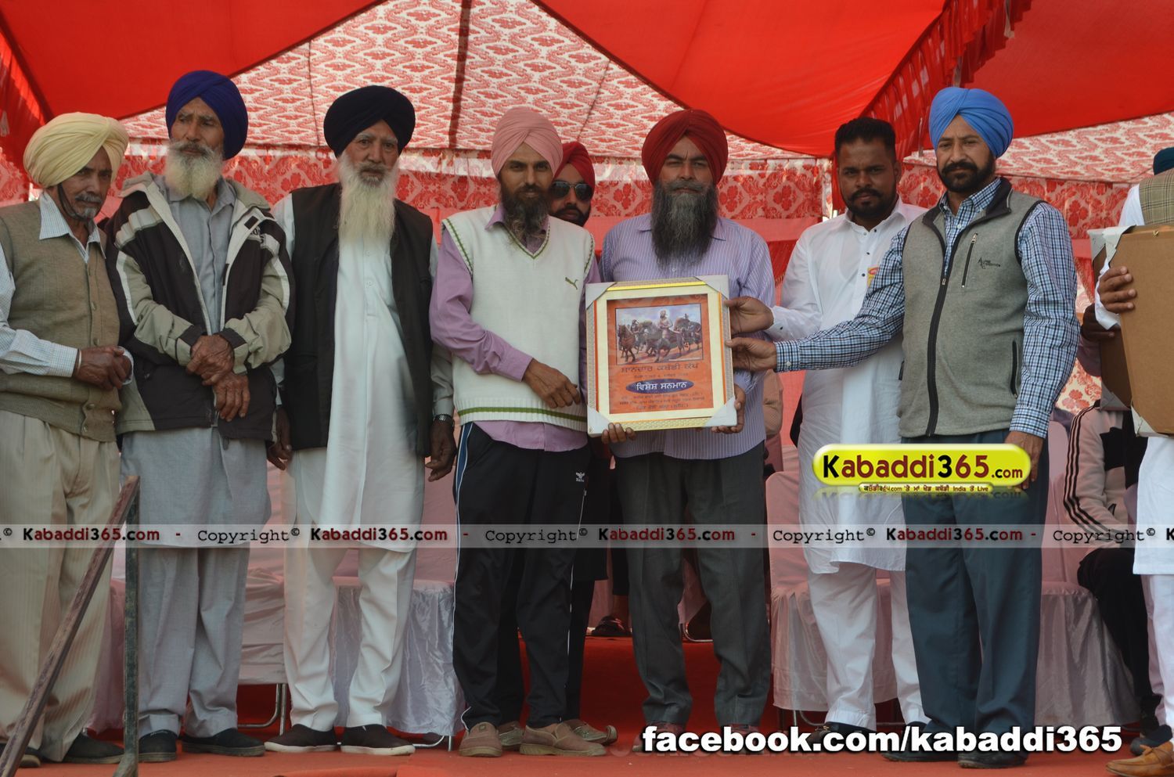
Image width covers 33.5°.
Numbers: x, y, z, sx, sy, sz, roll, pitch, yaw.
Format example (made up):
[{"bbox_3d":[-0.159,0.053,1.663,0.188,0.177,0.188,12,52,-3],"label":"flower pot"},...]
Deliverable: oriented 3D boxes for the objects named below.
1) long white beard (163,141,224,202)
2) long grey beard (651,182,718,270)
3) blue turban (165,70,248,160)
[{"bbox_3d":[-1.003,-0.555,4.980,0.147,0.155,0.120,0,-2,11],"label":"long white beard"},{"bbox_3d":[0.256,-0.429,5.100,0.175,0.225,0.140,0,-2,3],"label":"long grey beard"},{"bbox_3d":[-0.984,-0.707,5.050,0.205,0.225,0.250,0,-2,11],"label":"blue turban"}]

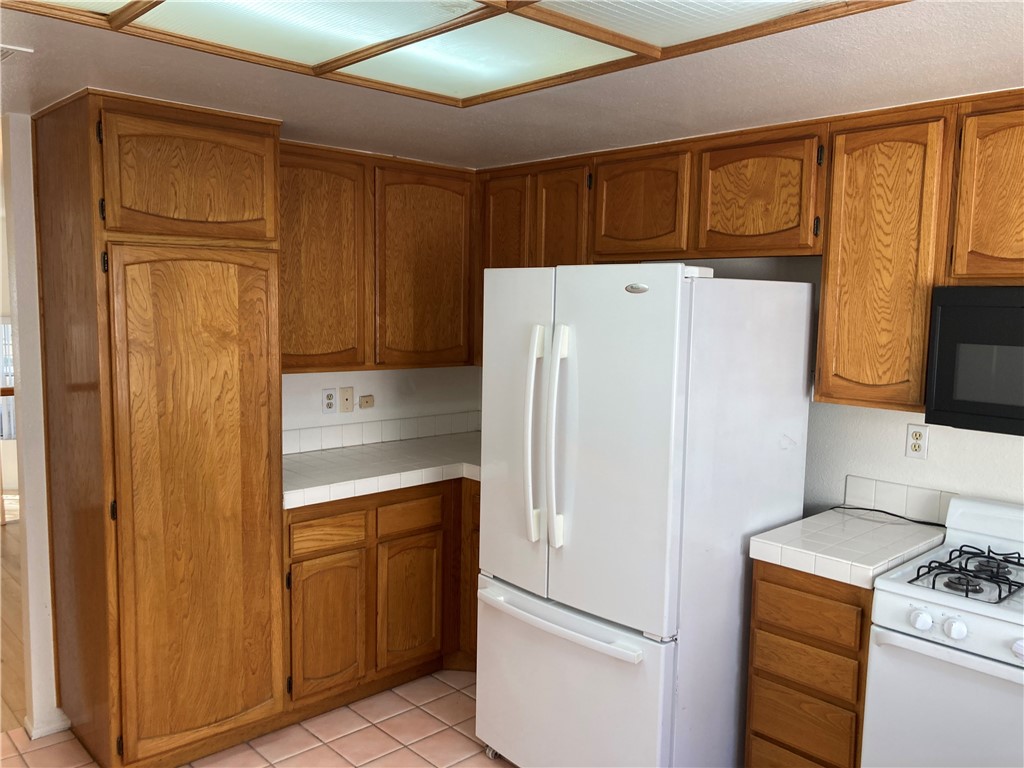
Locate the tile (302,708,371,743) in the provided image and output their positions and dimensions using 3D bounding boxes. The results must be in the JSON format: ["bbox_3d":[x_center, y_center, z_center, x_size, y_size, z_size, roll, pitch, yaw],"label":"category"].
[{"bbox_3d":[-0.679,1.310,3.194,0.202,0.014,0.190,-4,8,-43],"label":"tile"}]

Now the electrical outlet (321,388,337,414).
[{"bbox_3d":[-0.858,0.082,3.897,0.072,0.116,0.012,-4,8,-43],"label":"electrical outlet"}]

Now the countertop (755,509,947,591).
[{"bbox_3d":[1.109,0.511,2.686,0.643,0.069,0.392,-4,8,-43],"label":"countertop"}]

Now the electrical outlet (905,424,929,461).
[{"bbox_3d":[1.390,0.198,2.839,0.012,0.117,0.072,-4,8,-43],"label":"electrical outlet"}]

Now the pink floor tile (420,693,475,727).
[{"bbox_3d":[-0.235,1.305,3.331,0.202,0.014,0.202,-4,8,-43],"label":"pink floor tile"}]

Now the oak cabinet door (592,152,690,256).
[{"bbox_3d":[0.517,-0.707,3.288,0.024,0.363,0.453,-4,8,-43],"label":"oak cabinet door"}]

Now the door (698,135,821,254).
[{"bbox_3d":[0.865,-0.660,2.920,0.024,0.356,0.446,-4,8,-43],"label":"door"}]

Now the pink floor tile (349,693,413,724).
[{"bbox_3d":[-0.526,1.298,3.336,0.202,0.014,0.190,-4,8,-43],"label":"pink floor tile"}]

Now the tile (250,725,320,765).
[{"bbox_3d":[-0.832,1.322,3.052,0.202,0.014,0.190,-4,8,-43],"label":"tile"}]

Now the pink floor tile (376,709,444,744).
[{"bbox_3d":[-0.388,1.317,3.189,0.202,0.014,0.202,-4,8,-43],"label":"pink floor tile"}]

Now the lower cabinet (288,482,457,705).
[{"bbox_3d":[-0.749,0.809,3.644,0.860,0.799,0.636,-4,8,-43],"label":"lower cabinet"}]

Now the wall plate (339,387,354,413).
[{"bbox_3d":[-0.789,0.075,3.961,0.074,0.118,0.012,-4,8,-43],"label":"wall plate"}]

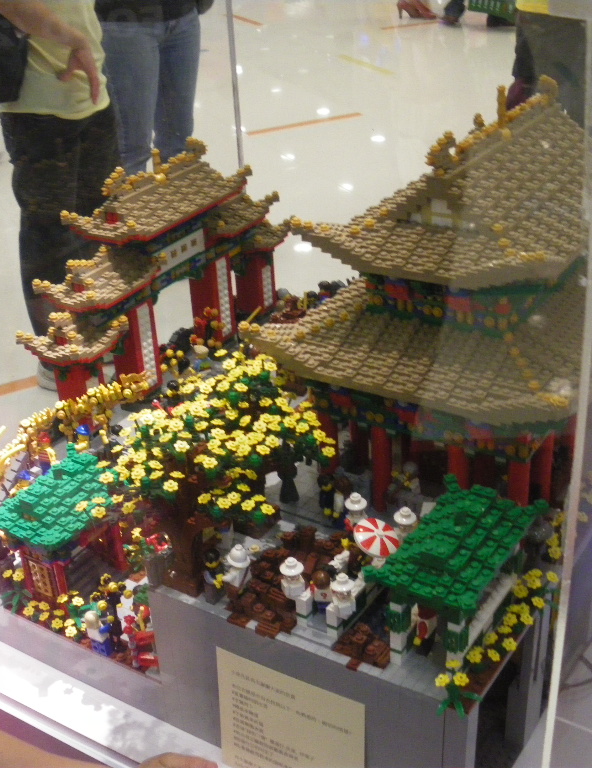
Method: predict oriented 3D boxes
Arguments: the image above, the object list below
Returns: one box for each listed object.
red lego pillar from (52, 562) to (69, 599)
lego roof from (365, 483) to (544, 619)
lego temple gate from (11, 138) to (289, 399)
[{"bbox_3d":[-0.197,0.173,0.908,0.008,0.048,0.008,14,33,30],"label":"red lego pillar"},{"bbox_3d":[0.104,0.096,0.679,0.076,0.037,0.117,15,35,29],"label":"lego roof"},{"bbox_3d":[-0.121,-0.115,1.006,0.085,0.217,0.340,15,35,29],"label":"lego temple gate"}]

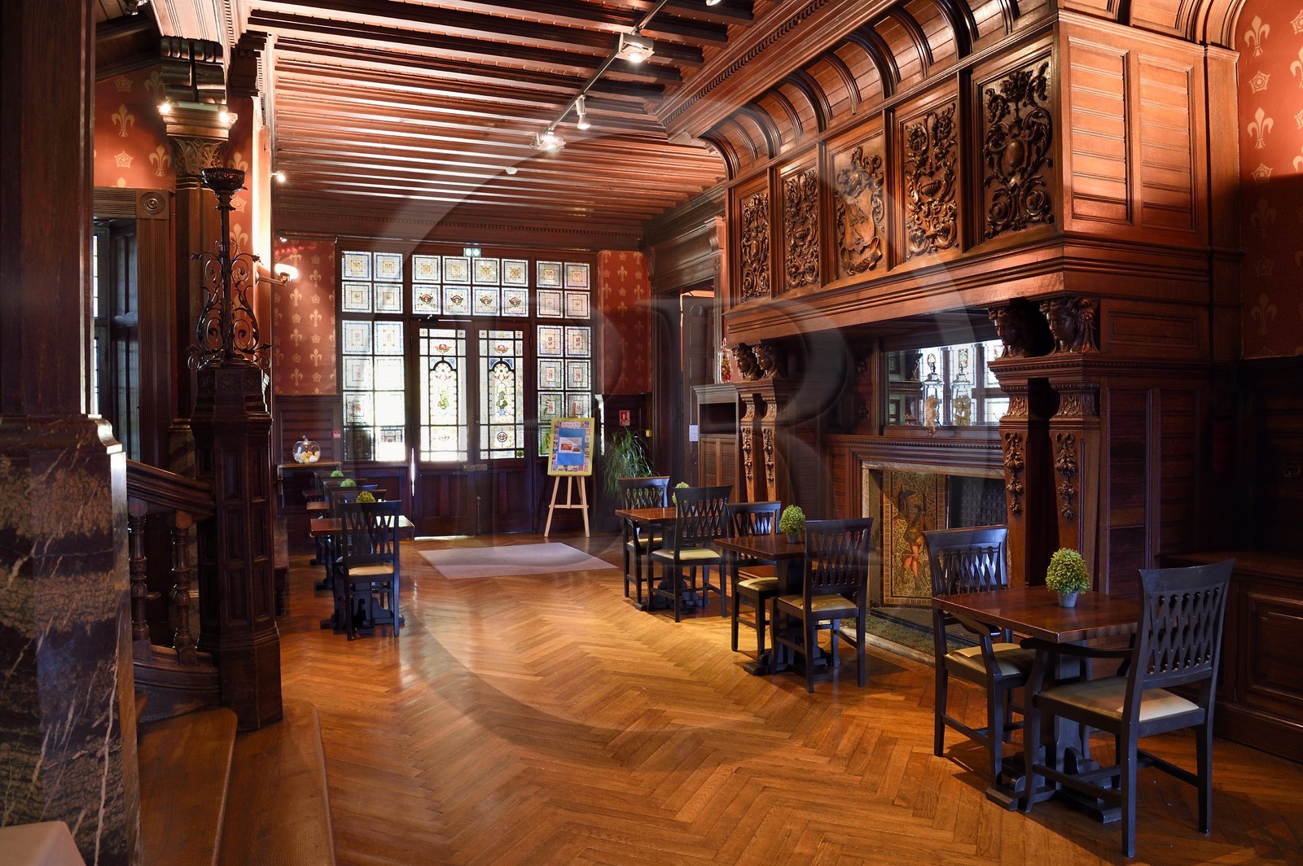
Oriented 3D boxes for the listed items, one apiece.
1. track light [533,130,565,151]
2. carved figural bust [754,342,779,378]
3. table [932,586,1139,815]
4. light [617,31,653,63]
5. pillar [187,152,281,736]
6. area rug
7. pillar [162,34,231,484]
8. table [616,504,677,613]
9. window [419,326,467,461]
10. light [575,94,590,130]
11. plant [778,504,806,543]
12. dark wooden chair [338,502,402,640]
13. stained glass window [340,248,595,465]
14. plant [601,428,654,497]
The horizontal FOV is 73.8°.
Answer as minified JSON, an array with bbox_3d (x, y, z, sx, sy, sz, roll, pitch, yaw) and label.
[{"bbox_3d":[-0.839,-2.422,7.199,0.220,0.170,0.210,-1,1,-23],"label":"track light"},{"bbox_3d":[0.887,-0.553,6.682,0.250,0.250,0.220,-1,1,-22],"label":"carved figural bust"},{"bbox_3d":[1.656,1.082,3.550,0.710,0.760,0.700,-1,1,-23],"label":"table"},{"bbox_3d":[-0.113,-2.745,6.185,0.210,0.170,0.210,-1,1,-23],"label":"light"},{"bbox_3d":[-1.952,0.056,4.067,0.370,2.600,0.370,-1,1,-23],"label":"pillar"},{"bbox_3d":[-1.505,1.349,9.348,1.680,0.015,1.920,-1,1,-25],"label":"area rug"},{"bbox_3d":[-2.929,-0.494,5.728,0.460,3.970,0.500,-1,1,-23],"label":"pillar"},{"bbox_3d":[0.169,1.022,7.042,0.700,0.760,0.700,-1,1,-23],"label":"table"},{"bbox_3d":[-2.666,-0.502,11.130,0.620,1.740,0.050,-1,1,-23],"label":"window"},{"bbox_3d":[-0.585,-2.730,7.412,0.130,0.290,0.130,-1,1,0],"label":"light"},{"bbox_3d":[0.854,0.543,5.281,0.175,0.240,0.175,-1,1,0],"label":"plant"},{"bbox_3d":[-2.017,0.949,6.207,0.470,0.945,0.530,-1,1,-22],"label":"dark wooden chair"},{"bbox_3d":[-2.289,-0.944,11.152,3.270,2.680,0.120,-1,1,-22],"label":"stained glass window"},{"bbox_3d":[-0.302,0.621,11.347,0.750,1.370,0.720,-1,1,-22],"label":"plant"}]

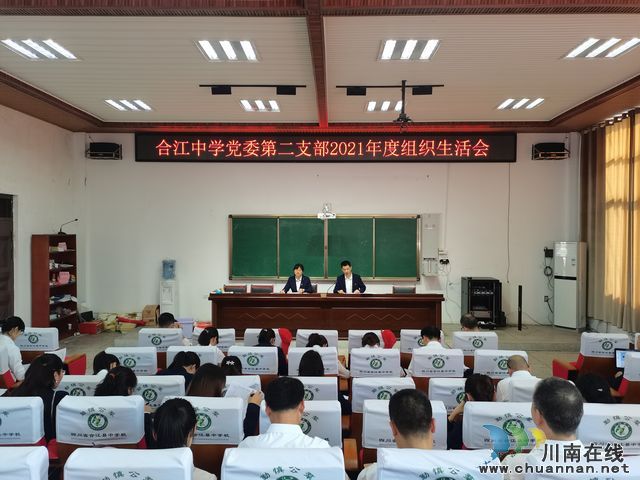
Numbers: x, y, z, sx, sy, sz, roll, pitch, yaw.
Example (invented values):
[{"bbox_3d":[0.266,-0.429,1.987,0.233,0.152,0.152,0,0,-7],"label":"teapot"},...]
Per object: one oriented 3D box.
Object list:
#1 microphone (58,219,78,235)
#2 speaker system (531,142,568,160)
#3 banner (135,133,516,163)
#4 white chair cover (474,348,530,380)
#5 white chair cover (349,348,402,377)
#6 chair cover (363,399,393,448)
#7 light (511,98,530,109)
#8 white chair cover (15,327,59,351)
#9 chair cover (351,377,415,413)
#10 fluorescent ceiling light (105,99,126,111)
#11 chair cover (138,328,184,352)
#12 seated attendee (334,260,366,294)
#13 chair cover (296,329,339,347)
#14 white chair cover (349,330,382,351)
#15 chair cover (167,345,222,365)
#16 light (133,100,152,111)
[{"bbox_3d":[-4.447,-0.239,8.500,0.360,0.280,0.130,0,1,1],"label":"microphone"},{"bbox_3d":[4.591,-1.755,9.532,0.620,0.320,0.360,0,1,2],"label":"speaker system"},{"bbox_3d":[0.109,-1.896,9.876,7.780,0.590,0.120,0,1,2],"label":"banner"},{"bbox_3d":[1.647,1.153,4.413,0.470,0.240,0.140,0,1,2],"label":"white chair cover"},{"bbox_3d":[0.507,1.142,4.444,0.470,0.240,0.140,0,1,2],"label":"white chair cover"},{"bbox_3d":[0.500,1.090,2.867,0.480,0.250,0.130,0,1,2],"label":"chair cover"},{"bbox_3d":[3.256,-2.203,7.778,0.120,0.060,0.570,0,1,2],"label":"light"},{"bbox_3d":[-2.962,1.039,4.996,0.440,0.240,0.120,0,1,1],"label":"white chair cover"},{"bbox_3d":[0.472,1.166,3.595,0.470,0.240,0.140,0,1,2],"label":"chair cover"},{"bbox_3d":[-3.347,-2.212,7.899,0.110,0.050,0.600,0,1,1],"label":"fluorescent ceiling light"},{"bbox_3d":[-1.741,1.122,5.345,0.470,0.240,0.140,0,1,2],"label":"chair cover"},{"bbox_3d":[0.561,1.041,8.850,0.580,1.300,0.700,0,1,1],"label":"seated attendee"},{"bbox_3d":[-0.024,1.124,5.298,0.470,0.240,0.140,0,1,2],"label":"chair cover"},{"bbox_3d":[0.470,1.046,4.908,0.390,0.240,0.120,0,1,1],"label":"white chair cover"},{"bbox_3d":[-1.212,1.149,4.607,0.465,0.240,0.130,0,1,2],"label":"chair cover"},{"bbox_3d":[-2.915,-2.230,7.944,0.120,0.060,0.570,0,1,2],"label":"light"}]

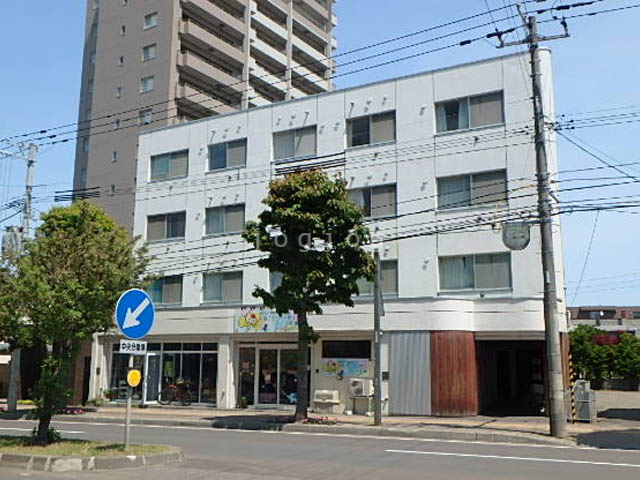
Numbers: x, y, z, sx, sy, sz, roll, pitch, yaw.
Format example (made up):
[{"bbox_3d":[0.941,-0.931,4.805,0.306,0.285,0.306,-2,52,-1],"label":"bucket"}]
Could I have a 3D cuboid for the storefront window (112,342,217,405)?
[{"bbox_3d":[-6.598,5.583,26.345,5.817,2.458,0.200,-5,-11,28],"label":"storefront window"}]

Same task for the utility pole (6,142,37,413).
[{"bbox_3d":[-12.180,1.337,25.758,0.370,11.062,0.370,-6,-12,27],"label":"utility pole"}]

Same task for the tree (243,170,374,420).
[{"bbox_3d":[-0.371,1.598,19.671,4.182,7.848,4.182,1,-11,-1],"label":"tree"}]

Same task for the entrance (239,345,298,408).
[{"bbox_3d":[-1.864,5.122,23.814,2.944,2.371,0.200,-5,-11,28],"label":"entrance"}]

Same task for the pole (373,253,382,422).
[{"bbox_3d":[1.718,2.879,18.916,0.180,5.190,0.180,-5,-11,28],"label":"pole"}]

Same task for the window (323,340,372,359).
[{"bbox_3d":[0.947,3.884,22.253,1.910,0.610,0.120,-5,-11,28],"label":"window"}]

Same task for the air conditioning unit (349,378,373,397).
[{"bbox_3d":[1.382,5.013,21.349,0.780,0.555,0.300,-5,-11,28],"label":"air conditioning unit"}]

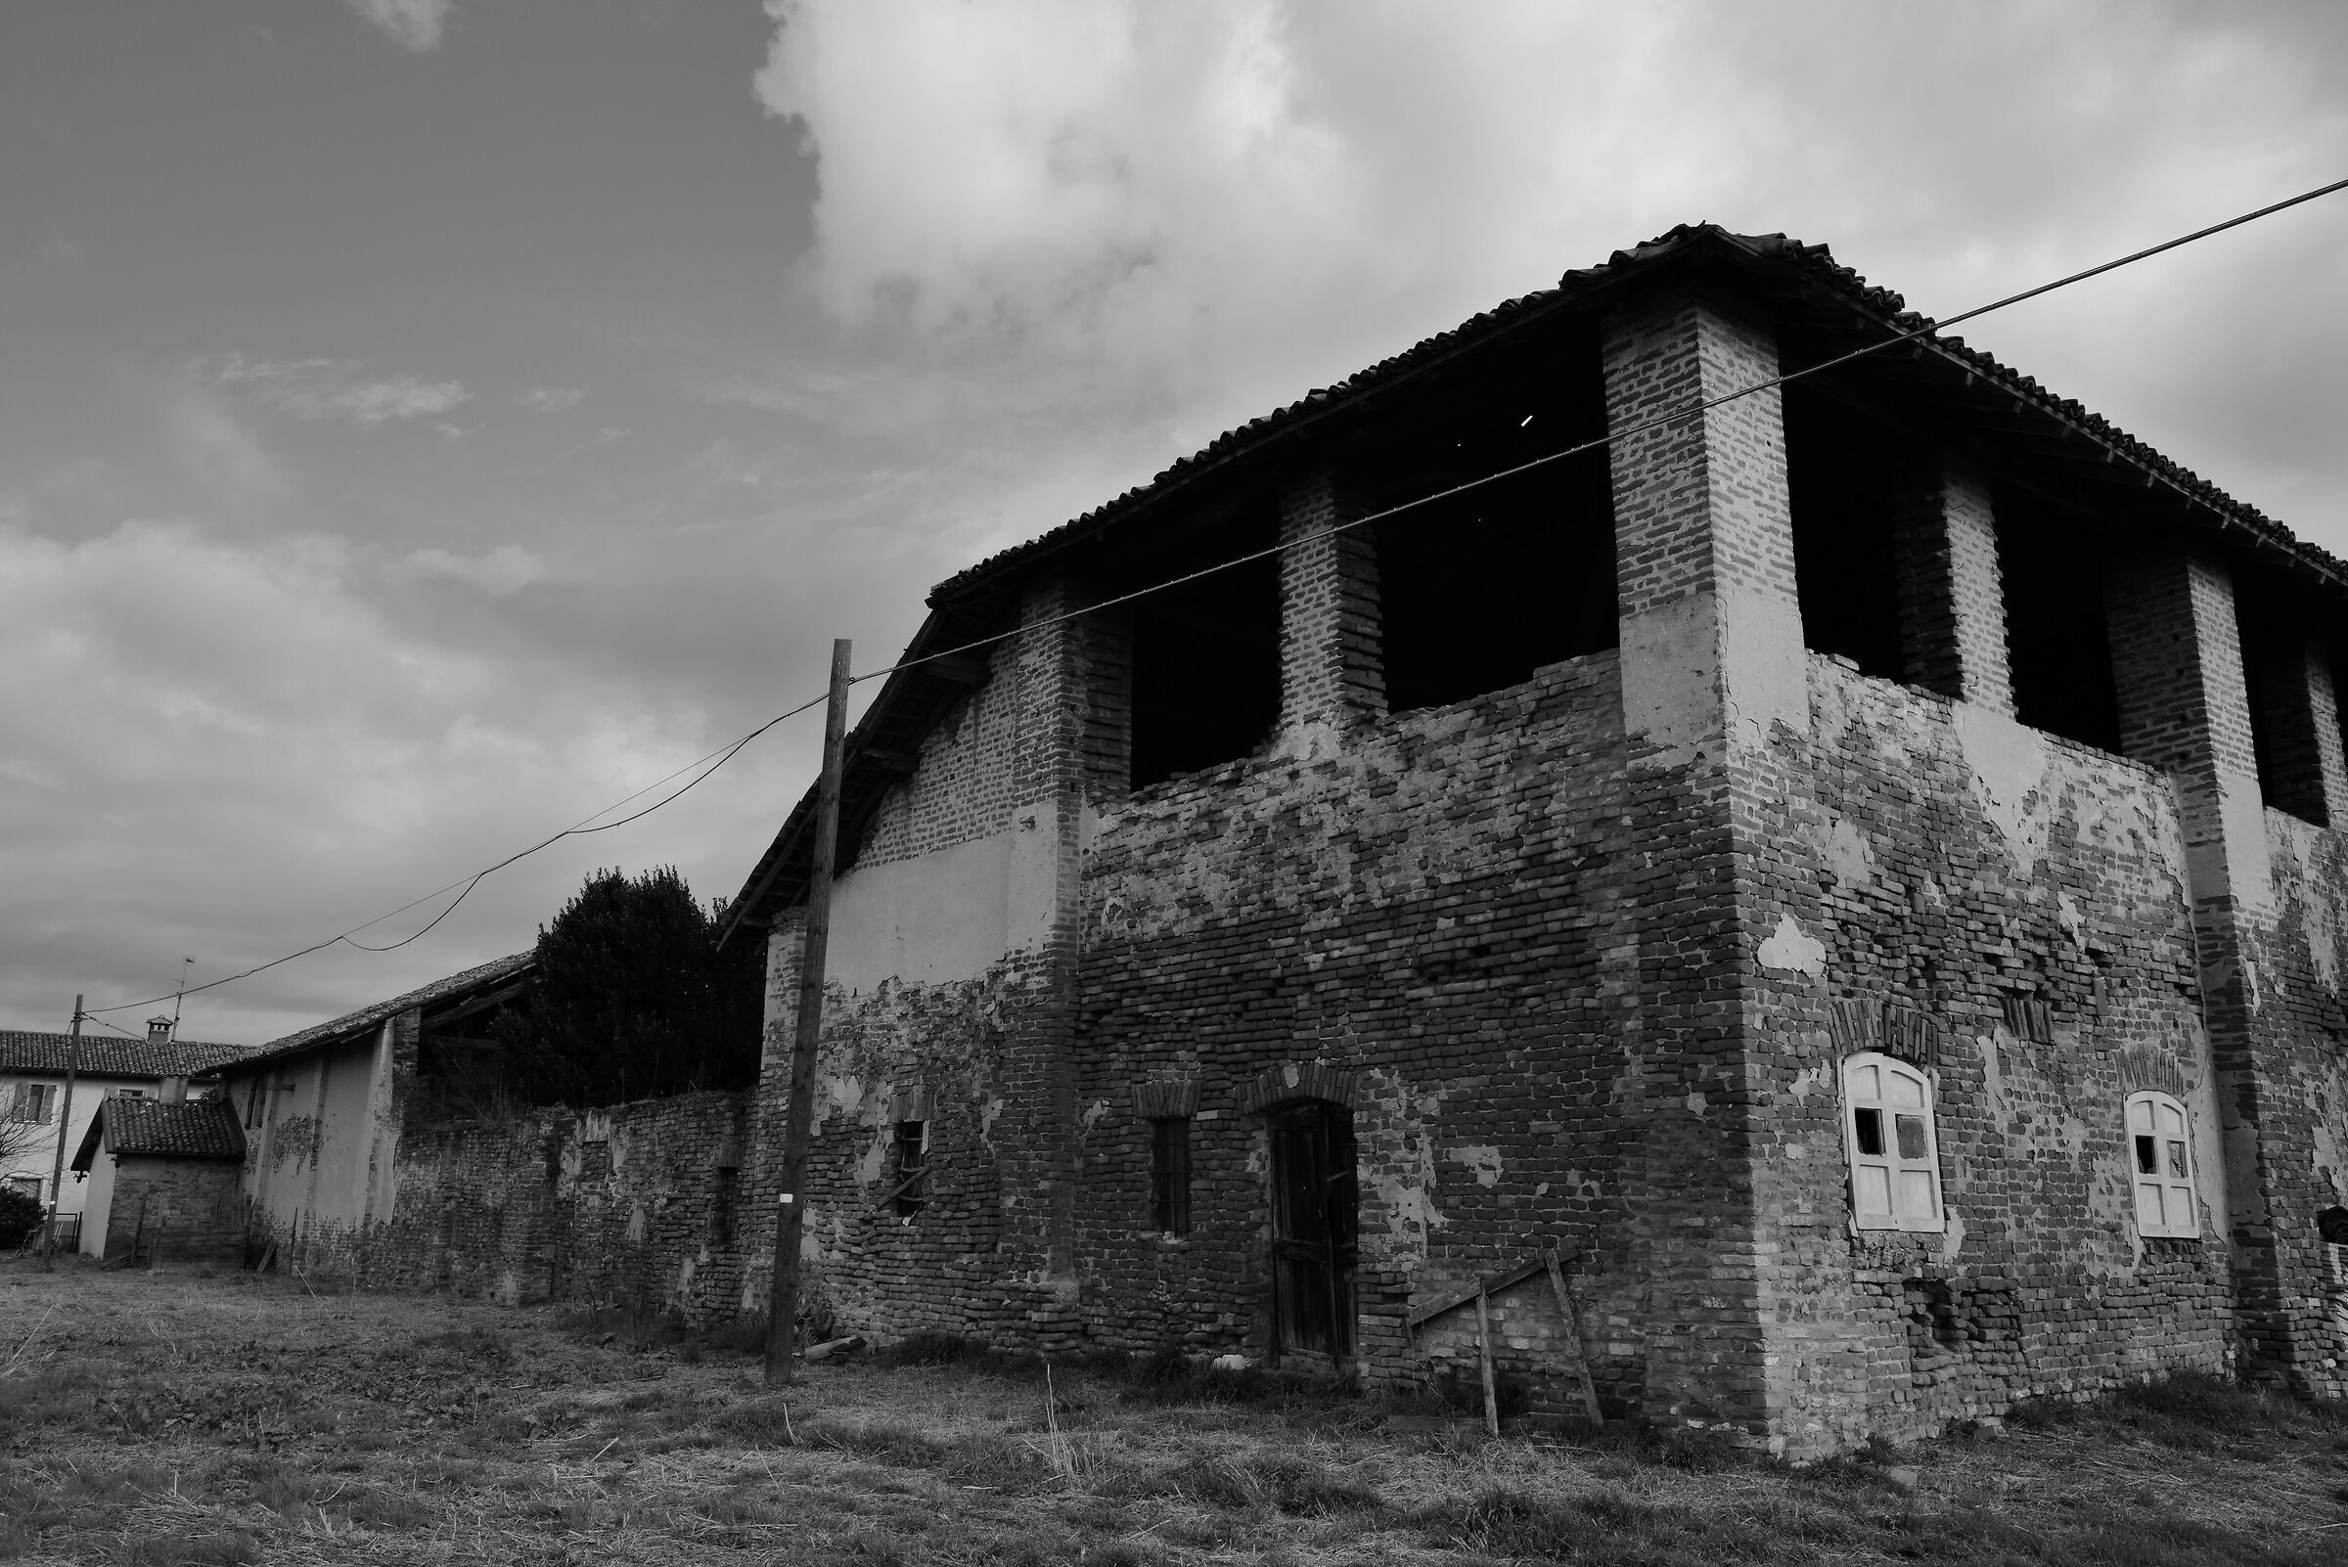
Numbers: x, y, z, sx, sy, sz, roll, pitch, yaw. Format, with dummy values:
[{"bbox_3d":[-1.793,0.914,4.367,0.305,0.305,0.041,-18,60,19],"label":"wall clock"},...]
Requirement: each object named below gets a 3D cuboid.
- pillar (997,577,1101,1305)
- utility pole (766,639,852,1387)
[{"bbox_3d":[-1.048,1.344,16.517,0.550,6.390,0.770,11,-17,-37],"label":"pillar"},{"bbox_3d":[-2.620,1.521,13.255,0.182,5.407,0.182,14,-19,-37],"label":"utility pole"}]

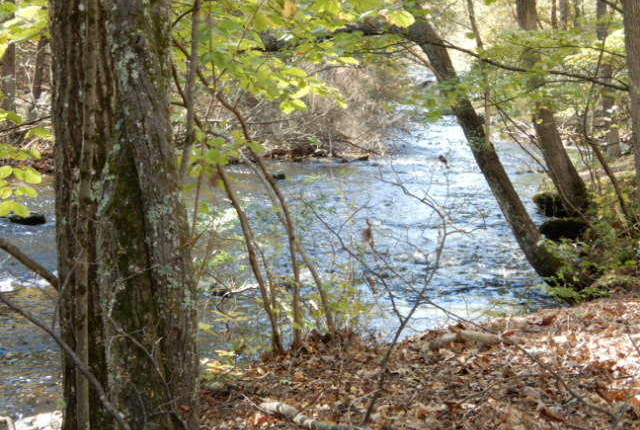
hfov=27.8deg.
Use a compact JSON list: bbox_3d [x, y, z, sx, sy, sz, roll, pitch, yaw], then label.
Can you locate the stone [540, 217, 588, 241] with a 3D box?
[{"bbox_3d":[2.352,0.150,12.500,0.500,0.250,0.420,2,8,11],"label":"stone"}]

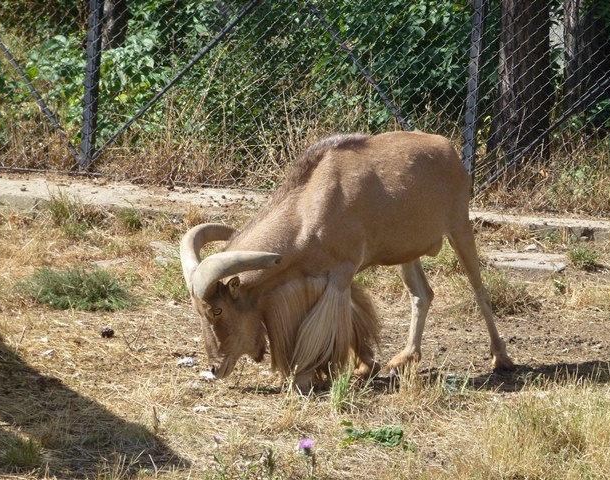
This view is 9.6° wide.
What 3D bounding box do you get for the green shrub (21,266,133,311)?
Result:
[{"bbox_3d":[-0.887,0.189,14.200,0.420,0.150,0.360,3,10,0],"label":"green shrub"}]

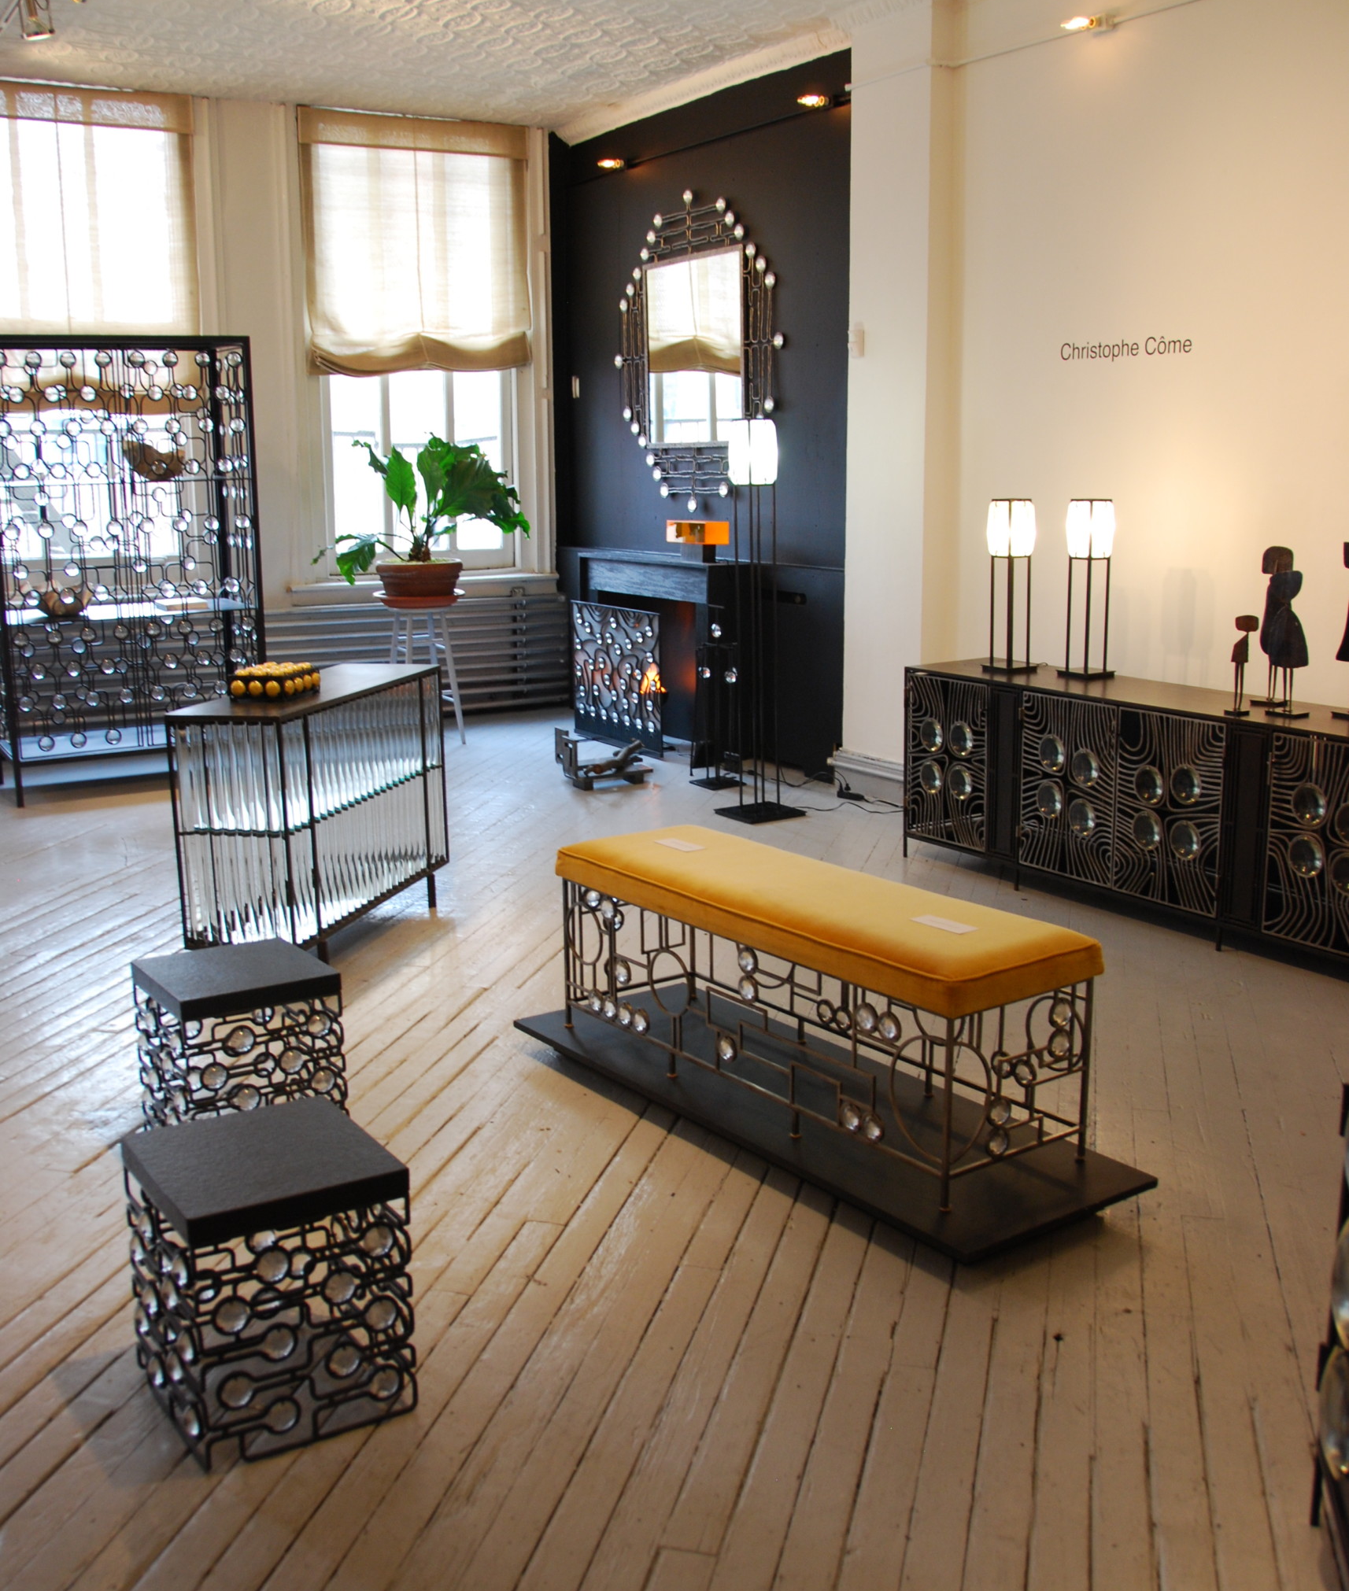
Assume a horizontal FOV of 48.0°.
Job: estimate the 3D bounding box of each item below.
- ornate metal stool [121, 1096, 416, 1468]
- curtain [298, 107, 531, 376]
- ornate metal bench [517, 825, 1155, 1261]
[{"bbox_3d":[-0.637,0.750,2.388,0.338,0.392,0.338,-8,14,-33],"label":"ornate metal stool"},{"bbox_3d":[-1.390,-3.026,8.322,1.302,1.332,0.100,-7,14,-27],"label":"curtain"},{"bbox_3d":[0.265,0.468,3.291,0.531,0.551,1.483,-9,15,-36],"label":"ornate metal bench"}]

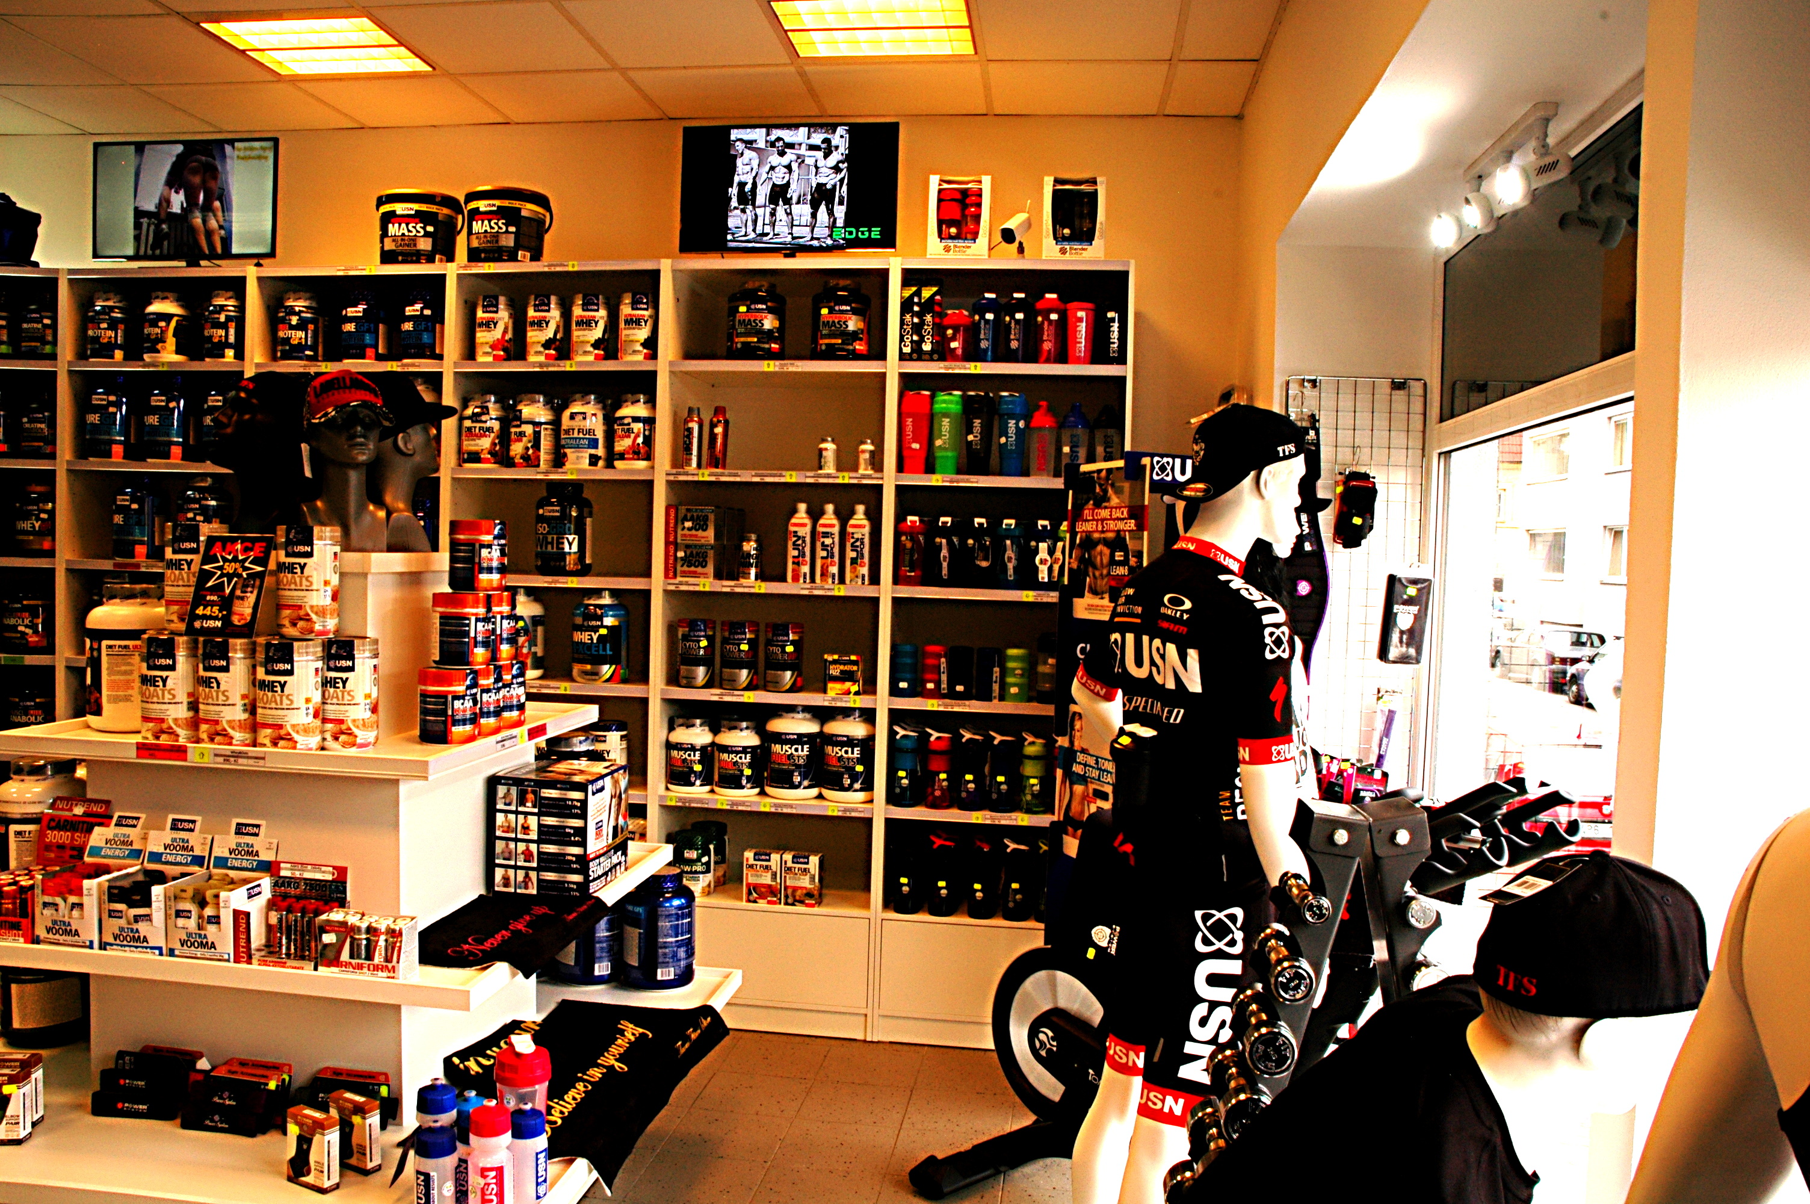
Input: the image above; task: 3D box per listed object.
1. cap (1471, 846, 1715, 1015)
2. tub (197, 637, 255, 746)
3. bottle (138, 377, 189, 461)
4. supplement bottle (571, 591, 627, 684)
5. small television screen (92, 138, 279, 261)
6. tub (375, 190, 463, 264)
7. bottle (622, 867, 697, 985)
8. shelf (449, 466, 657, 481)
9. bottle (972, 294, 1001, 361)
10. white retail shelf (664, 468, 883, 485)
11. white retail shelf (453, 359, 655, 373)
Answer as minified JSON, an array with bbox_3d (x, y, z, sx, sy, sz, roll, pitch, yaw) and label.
[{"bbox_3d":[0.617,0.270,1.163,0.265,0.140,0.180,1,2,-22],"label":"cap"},{"bbox_3d":[-1.405,0.183,2.816,0.125,0.223,0.125,2,3,-2],"label":"tub"},{"bbox_3d":[-2.650,-0.654,4.846,0.172,0.295,0.172,2,2,8],"label":"bottle"},{"bbox_3d":[-1.048,0.117,4.634,0.184,0.307,0.184,2,2,6],"label":"supplement bottle"},{"bbox_3d":[-2.564,-1.434,4.868,0.717,0.420,0.070,2,2,8],"label":"small television screen"},{"bbox_3d":[-1.693,-1.307,4.723,0.271,0.261,0.271,2,2,0],"label":"tub"},{"bbox_3d":[-0.636,0.843,3.500,0.180,0.285,0.180,2,2,8],"label":"bottle"},{"bbox_3d":[-1.165,-0.436,4.744,0.708,0.036,0.346,2,2,8],"label":"shelf"},{"bbox_3d":[0.269,-0.890,4.402,0.096,0.227,0.096,2,2,8],"label":"bottle"},{"bbox_3d":[-0.411,-0.414,4.576,0.727,0.037,0.280,2,2,8],"label":"white retail shelf"},{"bbox_3d":[-1.158,-0.795,4.733,0.706,0.036,0.346,2,2,8],"label":"white retail shelf"}]

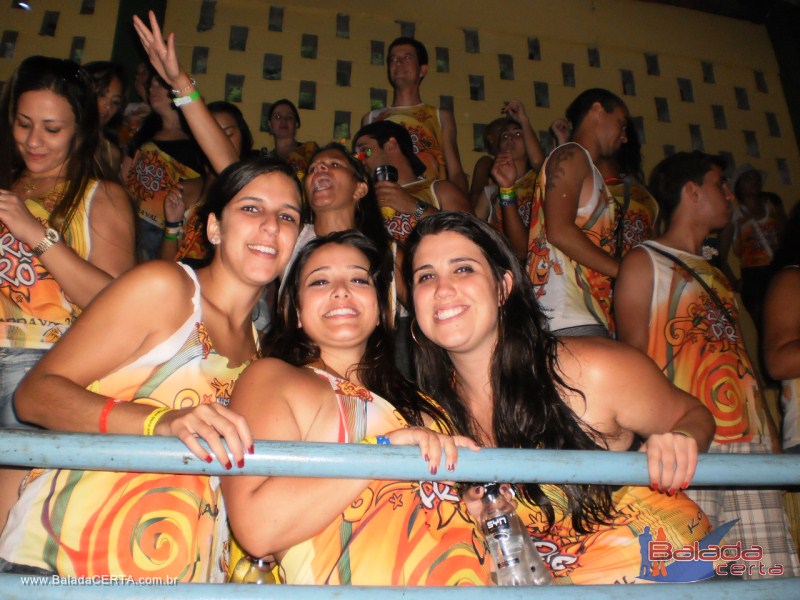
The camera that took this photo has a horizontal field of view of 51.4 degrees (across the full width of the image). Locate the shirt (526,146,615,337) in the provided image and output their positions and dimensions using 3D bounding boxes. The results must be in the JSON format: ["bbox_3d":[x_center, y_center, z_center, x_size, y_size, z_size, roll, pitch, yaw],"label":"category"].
[{"bbox_3d":[0.526,-0.144,2.630,0.270,0.660,0.400,-2,-24,-1],"label":"shirt"}]

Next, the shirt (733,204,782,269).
[{"bbox_3d":[2.185,-0.371,5.100,0.350,0.450,0.240,-2,-24,1],"label":"shirt"}]

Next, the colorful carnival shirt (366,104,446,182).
[{"bbox_3d":[0.031,-0.673,3.930,0.420,0.630,0.260,-1,-24,-2],"label":"colorful carnival shirt"}]

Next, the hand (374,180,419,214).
[{"bbox_3d":[-0.011,-0.314,2.550,0.130,0.105,0.090,6,-25,-17],"label":"hand"}]

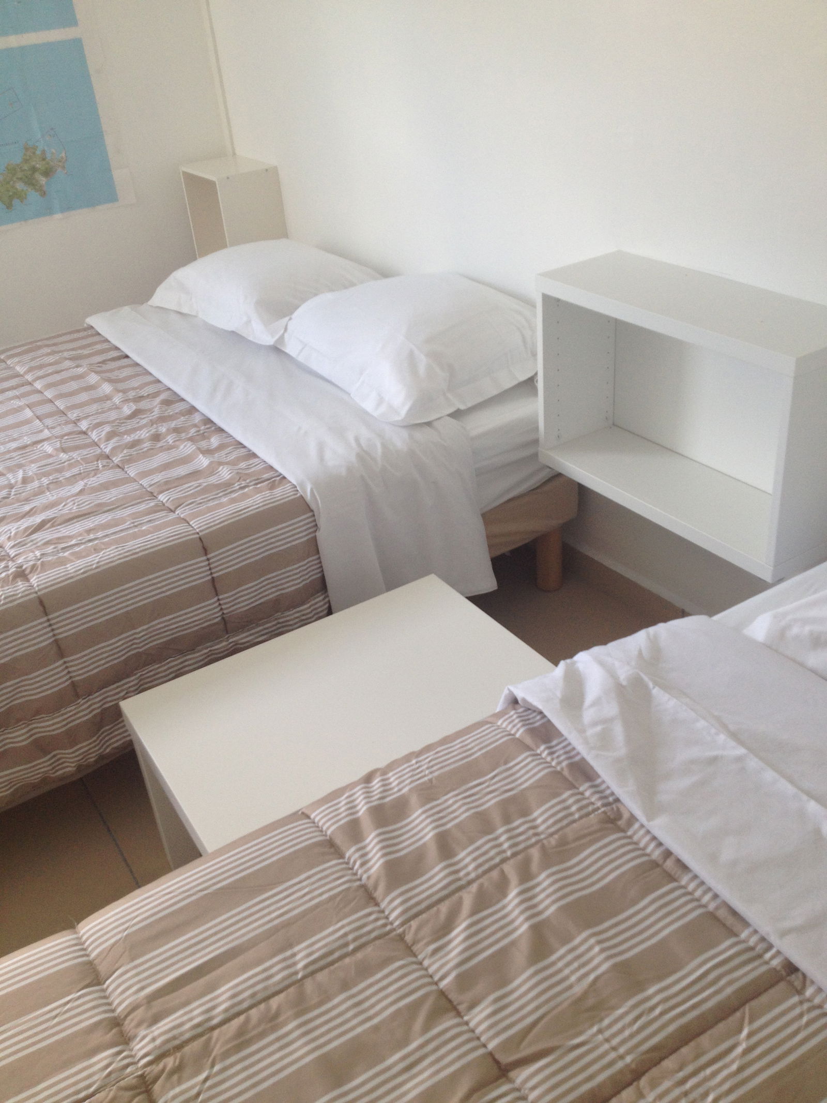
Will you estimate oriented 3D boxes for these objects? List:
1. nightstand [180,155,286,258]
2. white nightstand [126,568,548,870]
[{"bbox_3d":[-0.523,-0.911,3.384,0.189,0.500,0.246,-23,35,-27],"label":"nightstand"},{"bbox_3d":[-0.032,0.432,1.645,0.550,0.450,0.550,-21,34,-25],"label":"white nightstand"}]

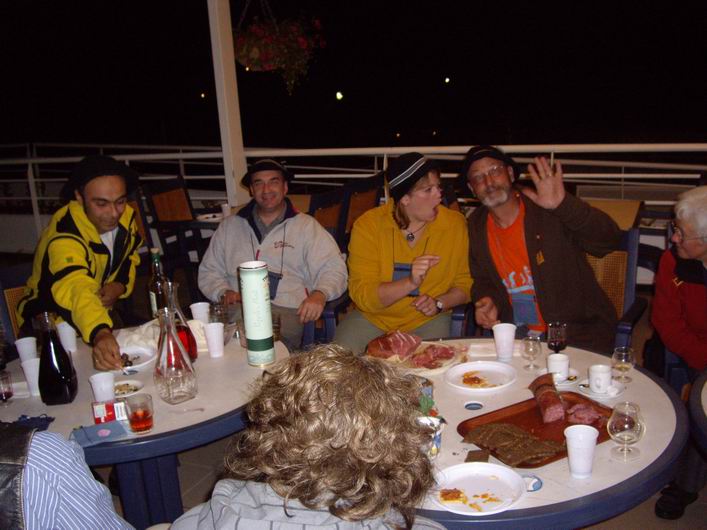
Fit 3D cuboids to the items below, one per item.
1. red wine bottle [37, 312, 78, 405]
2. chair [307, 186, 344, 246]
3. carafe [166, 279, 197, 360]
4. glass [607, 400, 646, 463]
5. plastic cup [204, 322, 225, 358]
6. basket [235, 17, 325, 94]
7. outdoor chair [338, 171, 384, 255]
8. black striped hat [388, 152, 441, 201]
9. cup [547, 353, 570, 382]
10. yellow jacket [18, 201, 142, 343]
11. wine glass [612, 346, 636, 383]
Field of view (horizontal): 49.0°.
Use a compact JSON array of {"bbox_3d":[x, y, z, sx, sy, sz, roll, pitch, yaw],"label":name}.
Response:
[{"bbox_3d":[-0.868,0.265,2.227,0.120,0.260,0.120,-4,15,0],"label":"red wine bottle"},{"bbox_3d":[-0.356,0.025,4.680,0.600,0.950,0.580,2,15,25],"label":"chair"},{"bbox_3d":[-0.573,0.177,2.488,0.120,0.255,0.120,-4,15,0],"label":"carafe"},{"bbox_3d":[0.610,0.374,1.740,0.081,0.110,0.081,-5,14,0],"label":"glass"},{"bbox_3d":[-0.459,0.250,2.610,0.067,0.101,0.067,-5,14,0],"label":"plastic cup"},{"bbox_3d":[-0.460,-1.263,4.700,0.540,0.460,0.520,-4,15,0],"label":"basket"},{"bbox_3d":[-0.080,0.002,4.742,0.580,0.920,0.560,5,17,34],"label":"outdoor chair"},{"bbox_3d":[0.224,-0.327,2.900,0.250,0.130,0.225,-32,10,25],"label":"black striped hat"},{"bbox_3d":[0.567,0.284,2.150,0.062,0.066,0.062,-5,14,1],"label":"cup"},{"bbox_3d":[-1.073,0.049,3.050,0.480,0.560,0.440,-15,17,-34],"label":"yellow jacket"},{"bbox_3d":[0.742,0.275,2.135,0.061,0.087,0.061,-5,14,0],"label":"wine glass"}]

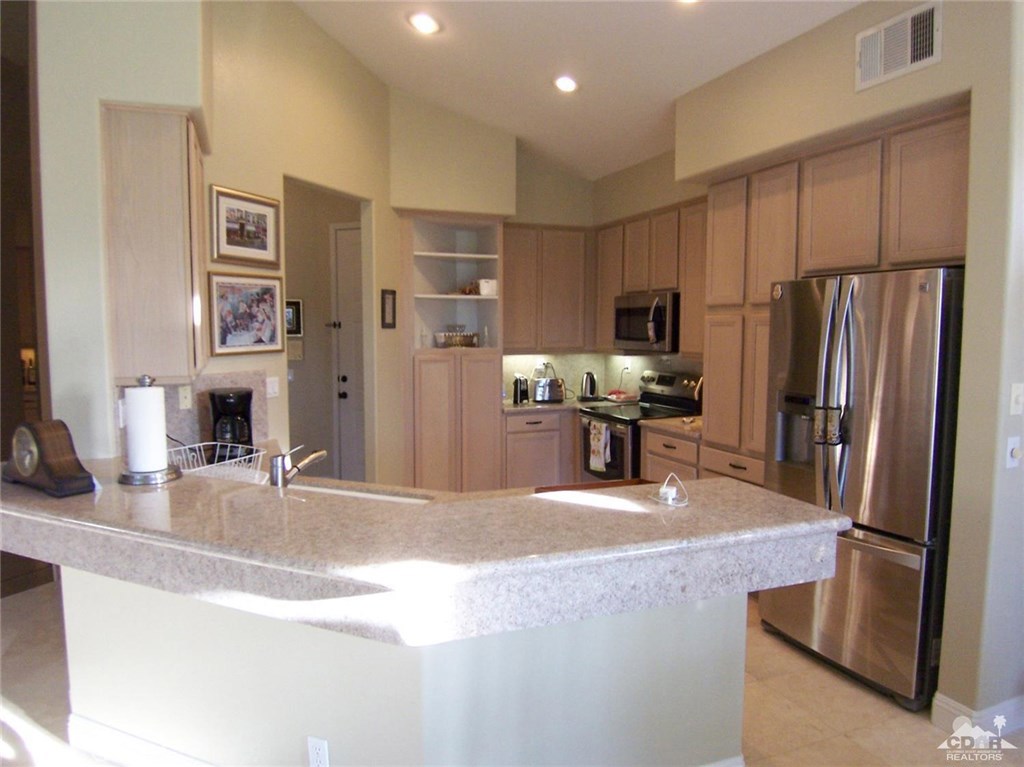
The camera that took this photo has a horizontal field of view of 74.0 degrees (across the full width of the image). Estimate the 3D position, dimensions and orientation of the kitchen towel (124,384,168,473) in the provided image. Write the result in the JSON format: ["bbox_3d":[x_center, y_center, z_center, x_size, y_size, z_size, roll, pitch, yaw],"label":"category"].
[{"bbox_3d":[-1.238,0.144,2.316,0.128,0.280,0.128,-2,5,-24],"label":"kitchen towel"}]

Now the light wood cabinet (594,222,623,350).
[{"bbox_3d":[0.948,-0.798,5.804,0.330,1.080,0.450,-2,5,-24],"label":"light wood cabinet"}]

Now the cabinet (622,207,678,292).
[{"bbox_3d":[1.200,-0.982,5.218,0.340,0.597,0.742,-2,5,-23],"label":"cabinet"}]

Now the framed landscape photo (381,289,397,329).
[{"bbox_3d":[-0.872,-0.525,4.828,0.020,0.268,0.205,2,5,21],"label":"framed landscape photo"}]

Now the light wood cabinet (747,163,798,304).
[{"bbox_3d":[1.675,-0.800,3.795,0.606,0.742,0.354,-2,5,-23],"label":"light wood cabinet"}]

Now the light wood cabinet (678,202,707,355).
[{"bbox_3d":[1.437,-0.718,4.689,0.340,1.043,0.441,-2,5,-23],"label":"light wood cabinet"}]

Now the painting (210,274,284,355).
[{"bbox_3d":[-1.370,-0.362,3.564,0.030,0.410,0.535,2,5,21],"label":"painting"}]

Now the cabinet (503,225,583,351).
[{"bbox_3d":[0.188,-0.805,5.936,0.890,1.070,0.330,-2,5,-24],"label":"cabinet"}]

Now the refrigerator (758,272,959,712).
[{"bbox_3d":[1.806,0.402,3.226,0.844,1.778,0.883,-2,5,-23],"label":"refrigerator"}]

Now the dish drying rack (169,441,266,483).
[{"bbox_3d":[-1.238,0.347,2.706,0.340,0.130,0.390,2,5,28],"label":"dish drying rack"}]

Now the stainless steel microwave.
[{"bbox_3d":[1.159,-0.465,5.240,0.427,0.421,0.752,-2,5,-23],"label":"stainless steel microwave"}]

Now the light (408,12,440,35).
[{"bbox_3d":[-0.499,-2.063,3.888,0.175,0.040,0.175,13,-1,0],"label":"light"}]

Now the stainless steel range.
[{"bbox_3d":[0.989,0.543,5.380,0.680,1.200,0.755,-2,5,-24],"label":"stainless steel range"}]

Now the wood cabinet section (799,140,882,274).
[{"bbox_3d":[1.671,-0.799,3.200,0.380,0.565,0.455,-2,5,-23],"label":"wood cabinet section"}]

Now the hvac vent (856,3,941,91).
[{"bbox_3d":[1.568,-1.371,2.780,0.020,0.228,0.375,-2,5,-24],"label":"hvac vent"}]

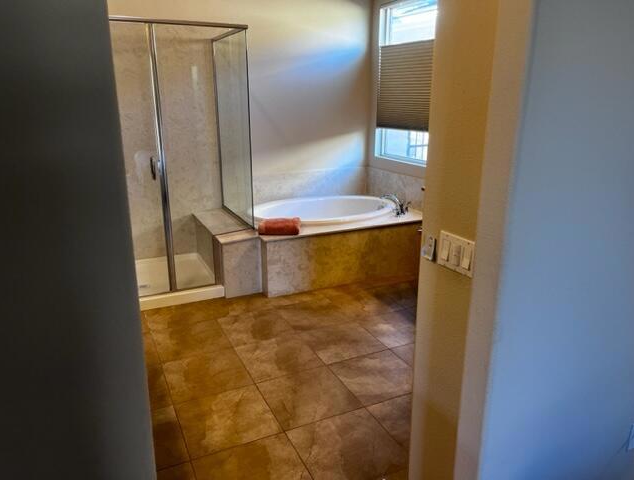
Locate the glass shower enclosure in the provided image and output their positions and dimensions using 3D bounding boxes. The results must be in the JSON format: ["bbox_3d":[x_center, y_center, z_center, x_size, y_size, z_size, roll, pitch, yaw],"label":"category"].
[{"bbox_3d":[-1.399,-0.689,4.084,1.496,2.066,1.102,-8,18,-24],"label":"glass shower enclosure"}]

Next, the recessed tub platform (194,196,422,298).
[{"bbox_3d":[-0.050,-0.030,4.769,2.088,0.505,1.400,-8,18,-24],"label":"recessed tub platform"}]

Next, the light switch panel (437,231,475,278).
[{"bbox_3d":[0.447,0.045,1.562,0.015,0.116,0.163,-8,18,-24],"label":"light switch panel"}]

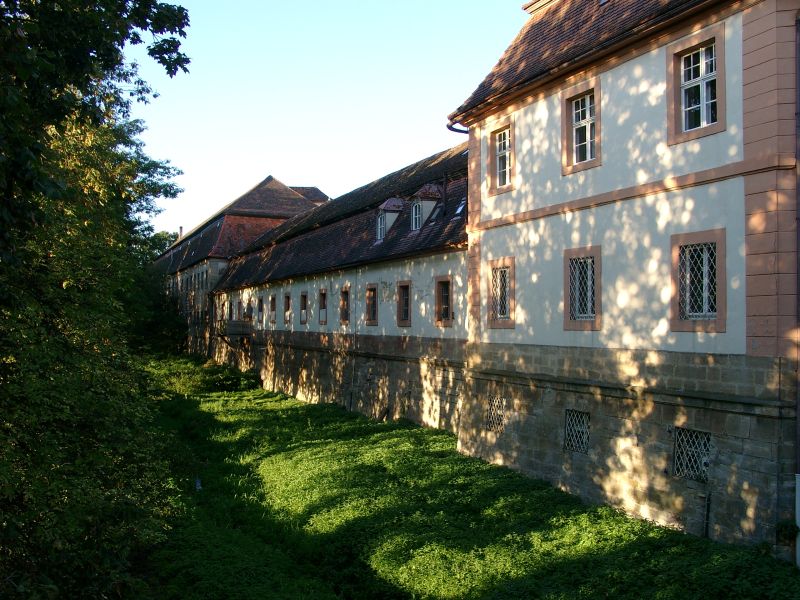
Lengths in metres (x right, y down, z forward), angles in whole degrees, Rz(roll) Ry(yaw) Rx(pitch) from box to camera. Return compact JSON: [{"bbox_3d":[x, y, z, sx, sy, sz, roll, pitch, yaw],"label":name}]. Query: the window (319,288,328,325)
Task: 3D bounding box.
[{"bbox_3d":[-3.982,0.397,41.573,0.200,1.852,1.322,1,-2,-23],"label":"window"}]

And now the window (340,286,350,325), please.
[{"bbox_3d":[-2.394,0.289,35.763,0.220,1.750,1.277,1,-2,-24],"label":"window"}]

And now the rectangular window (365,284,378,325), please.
[{"bbox_3d":[-1.166,0.237,35.101,0.200,1.852,1.322,1,-2,-23],"label":"rectangular window"}]

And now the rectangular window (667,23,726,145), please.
[{"bbox_3d":[5.636,-4.024,14.874,0.200,1.971,1.419,1,-2,-23],"label":"rectangular window"}]

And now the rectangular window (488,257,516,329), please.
[{"bbox_3d":[2.892,-0.159,21.800,0.220,1.931,1.404,1,-2,-24],"label":"rectangular window"}]

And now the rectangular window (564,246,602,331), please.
[{"bbox_3d":[4.371,-0.244,18.518,0.220,1.931,1.398,1,-2,-24],"label":"rectangular window"}]

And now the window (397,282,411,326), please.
[{"bbox_3d":[0.246,0.146,29.906,0.220,1.748,1.282,1,-2,-24],"label":"window"}]

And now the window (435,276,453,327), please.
[{"bbox_3d":[1.660,0.077,28.606,0.200,1.852,1.322,1,-2,-23],"label":"window"}]

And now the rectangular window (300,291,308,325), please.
[{"bbox_3d":[-4.955,0.438,41.443,0.220,1.739,1.292,1,-2,-24],"label":"rectangular window"}]

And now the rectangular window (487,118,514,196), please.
[{"bbox_3d":[2.897,-3.980,21.889,0.220,2.040,1.411,1,-2,-24],"label":"rectangular window"}]

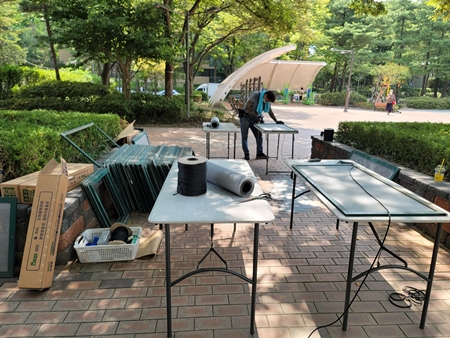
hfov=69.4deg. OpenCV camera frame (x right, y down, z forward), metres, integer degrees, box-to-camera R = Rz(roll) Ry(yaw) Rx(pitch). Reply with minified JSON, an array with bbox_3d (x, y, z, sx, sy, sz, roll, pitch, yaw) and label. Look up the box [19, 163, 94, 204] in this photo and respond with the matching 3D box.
[{"bbox_3d":[-1.566,0.127,3.117,0.158,0.163,0.800,4,15,12],"label":"box"}]

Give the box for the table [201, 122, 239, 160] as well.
[{"bbox_3d":[-0.094,-0.418,6.014,0.600,0.730,1.220,0,14,-4],"label":"table"}]

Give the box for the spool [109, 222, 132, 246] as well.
[{"bbox_3d":[-0.921,0.620,2.851,0.200,0.200,0.210,-3,32,-6],"label":"spool"}]

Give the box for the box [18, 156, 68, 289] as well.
[{"bbox_3d":[-1.333,0.426,2.422,0.163,0.866,0.138,3,-12,0],"label":"box"}]

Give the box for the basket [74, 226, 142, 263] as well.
[{"bbox_3d":[-0.997,0.670,2.855,0.510,0.163,0.340,-1,15,-9],"label":"basket"}]

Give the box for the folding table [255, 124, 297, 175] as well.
[{"bbox_3d":[0.926,-0.400,6.005,0.590,0.730,1.220,0,14,-2],"label":"folding table"}]

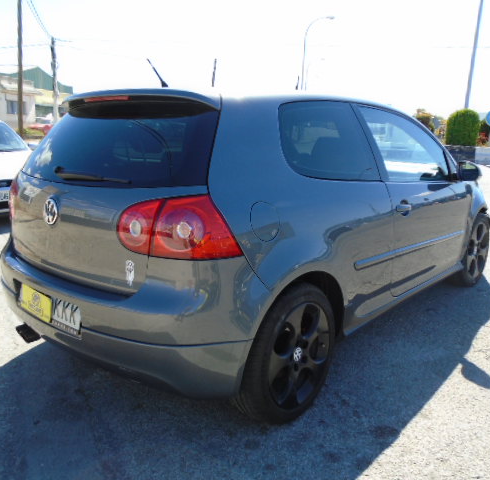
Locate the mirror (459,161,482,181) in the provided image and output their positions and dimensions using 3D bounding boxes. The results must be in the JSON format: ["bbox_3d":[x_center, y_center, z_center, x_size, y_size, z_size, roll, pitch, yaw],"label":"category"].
[{"bbox_3d":[1.490,-0.462,3.195,0.190,0.145,0.130,12,17,39],"label":"mirror"}]

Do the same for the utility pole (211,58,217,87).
[{"bbox_3d":[-2.949,-12.919,45.000,0.250,8.000,0.250,0,13,-4],"label":"utility pole"}]

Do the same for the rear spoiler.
[{"bbox_3d":[-0.533,-0.645,2.233,1.170,0.120,0.280,12,17,39],"label":"rear spoiler"}]

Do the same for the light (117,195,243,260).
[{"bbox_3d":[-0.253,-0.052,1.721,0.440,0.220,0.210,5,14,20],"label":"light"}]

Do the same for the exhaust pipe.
[{"bbox_3d":[-1.083,0.471,2.437,0.135,0.068,0.110,11,17,40],"label":"exhaust pipe"}]

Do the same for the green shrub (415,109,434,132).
[{"bbox_3d":[8.445,-5.431,23.000,1.200,1.400,1.200,6,13,19],"label":"green shrub"}]

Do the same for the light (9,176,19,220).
[{"bbox_3d":[-1.173,-0.258,2.547,0.410,0.235,0.270,12,17,39],"label":"light"}]

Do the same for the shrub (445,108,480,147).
[{"bbox_3d":[8.506,-4.400,18.800,1.220,1.430,1.220,7,14,23],"label":"shrub"}]

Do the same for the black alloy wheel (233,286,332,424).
[{"bbox_3d":[0.172,0.499,2.212,0.225,0.635,0.635,11,17,40],"label":"black alloy wheel"}]

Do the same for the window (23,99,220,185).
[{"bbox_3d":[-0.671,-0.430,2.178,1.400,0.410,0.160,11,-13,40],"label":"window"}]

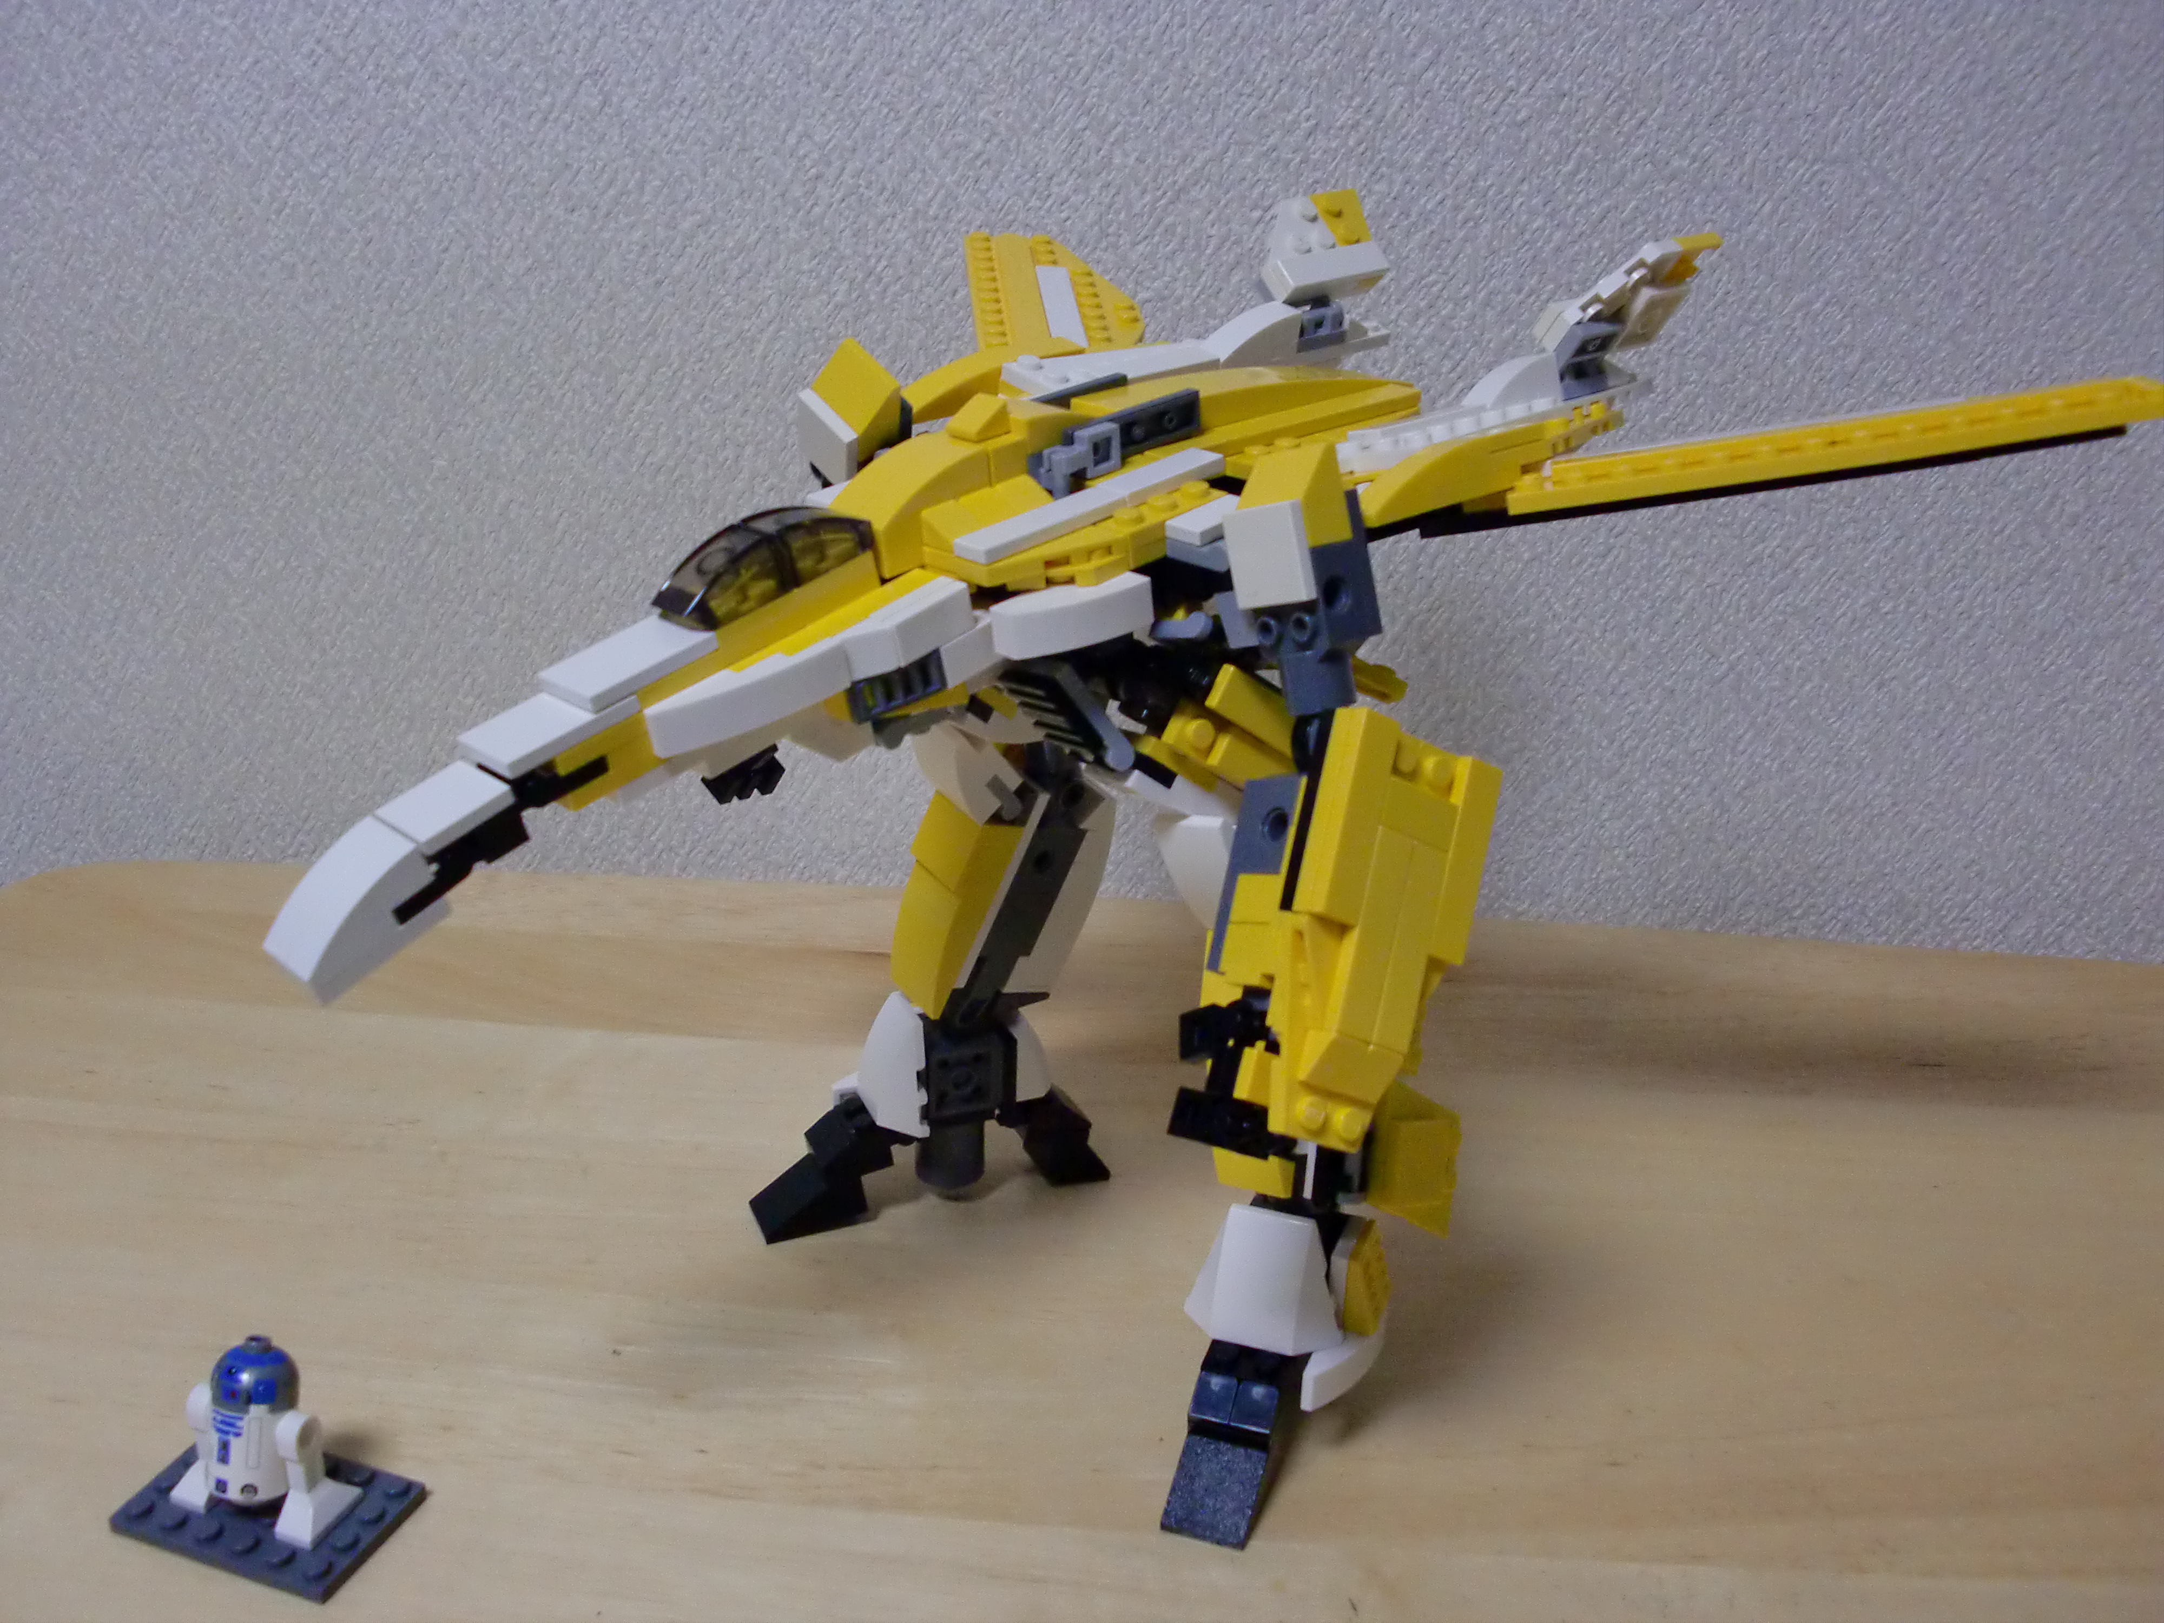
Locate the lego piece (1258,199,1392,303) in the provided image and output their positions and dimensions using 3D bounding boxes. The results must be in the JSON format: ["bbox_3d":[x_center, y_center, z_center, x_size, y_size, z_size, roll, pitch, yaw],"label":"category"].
[{"bbox_3d":[0.054,-0.125,0.500,0.029,0.020,0.007,-18,-8,-38],"label":"lego piece"}]

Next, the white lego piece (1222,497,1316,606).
[{"bbox_3d":[0.031,-0.042,0.369,0.003,0.016,0.016,-18,10,-39],"label":"white lego piece"}]

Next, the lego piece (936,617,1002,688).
[{"bbox_3d":[-0.019,-0.029,0.388,0.016,0.008,0.006,-33,36,-31],"label":"lego piece"}]

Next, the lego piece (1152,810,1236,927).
[{"bbox_3d":[0.023,0.011,0.413,0.018,0.022,0.009,-5,22,-43],"label":"lego piece"}]

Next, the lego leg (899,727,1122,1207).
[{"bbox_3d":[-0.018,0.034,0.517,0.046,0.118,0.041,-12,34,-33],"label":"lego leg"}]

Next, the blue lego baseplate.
[{"bbox_3d":[-0.156,0.133,0.432,0.048,0.005,0.032,12,25,16],"label":"blue lego baseplate"}]

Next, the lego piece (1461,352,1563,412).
[{"bbox_3d":[0.082,-0.082,0.438,0.024,0.010,0.008,-18,11,-38],"label":"lego piece"}]

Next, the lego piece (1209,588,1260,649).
[{"bbox_3d":[0.030,-0.033,0.383,0.009,0.010,0.008,-18,10,-39],"label":"lego piece"}]

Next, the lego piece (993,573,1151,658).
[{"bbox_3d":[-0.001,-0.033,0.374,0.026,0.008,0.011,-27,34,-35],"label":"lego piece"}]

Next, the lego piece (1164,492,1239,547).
[{"bbox_3d":[0.023,-0.050,0.385,0.016,0.003,0.008,-27,34,-35],"label":"lego piece"}]

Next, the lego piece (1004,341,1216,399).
[{"bbox_3d":[0.006,-0.088,0.446,0.046,0.005,0.017,-21,44,-40],"label":"lego piece"}]

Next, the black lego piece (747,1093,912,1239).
[{"bbox_3d":[-0.060,0.084,0.530,0.034,0.020,0.016,-9,26,-26],"label":"black lego piece"}]

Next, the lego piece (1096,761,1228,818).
[{"bbox_3d":[0.015,-0.004,0.403,0.028,0.004,0.009,25,66,28],"label":"lego piece"}]

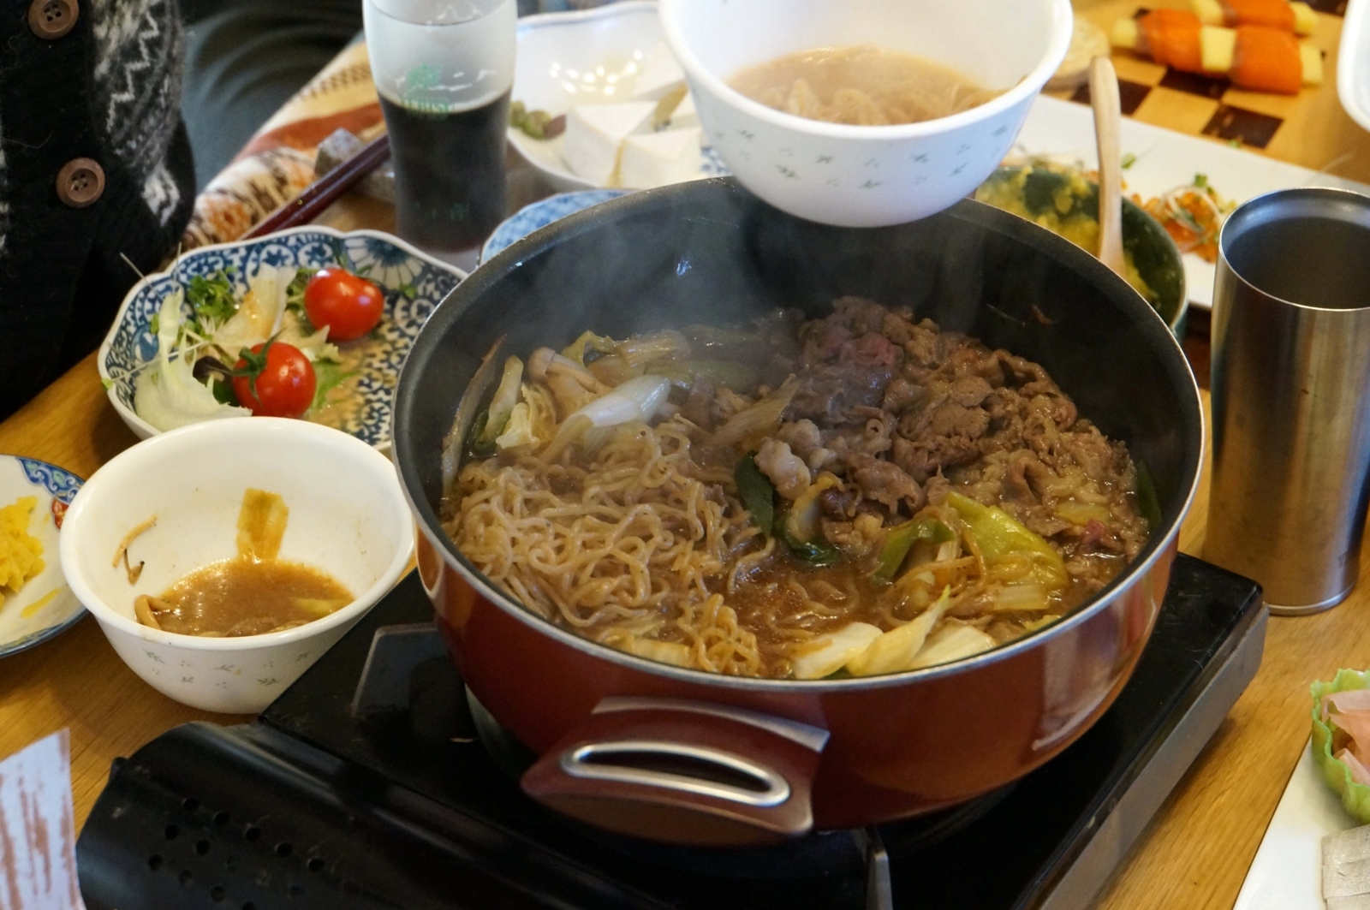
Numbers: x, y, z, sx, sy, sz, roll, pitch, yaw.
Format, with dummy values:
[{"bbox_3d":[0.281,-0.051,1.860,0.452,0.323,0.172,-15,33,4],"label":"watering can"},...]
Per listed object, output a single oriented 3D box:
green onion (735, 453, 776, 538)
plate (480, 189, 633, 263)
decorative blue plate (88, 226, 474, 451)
[{"bbox_3d":[0.027,0.016,1.129,0.014,0.016,0.037,-7,41,-8],"label":"green onion"},{"bbox_3d":[-0.033,-0.072,1.390,0.112,0.025,0.112,0,40,0],"label":"plate"},{"bbox_3d":[-0.159,-0.032,1.335,0.160,0.040,0.160,-1,40,0],"label":"decorative blue plate"}]

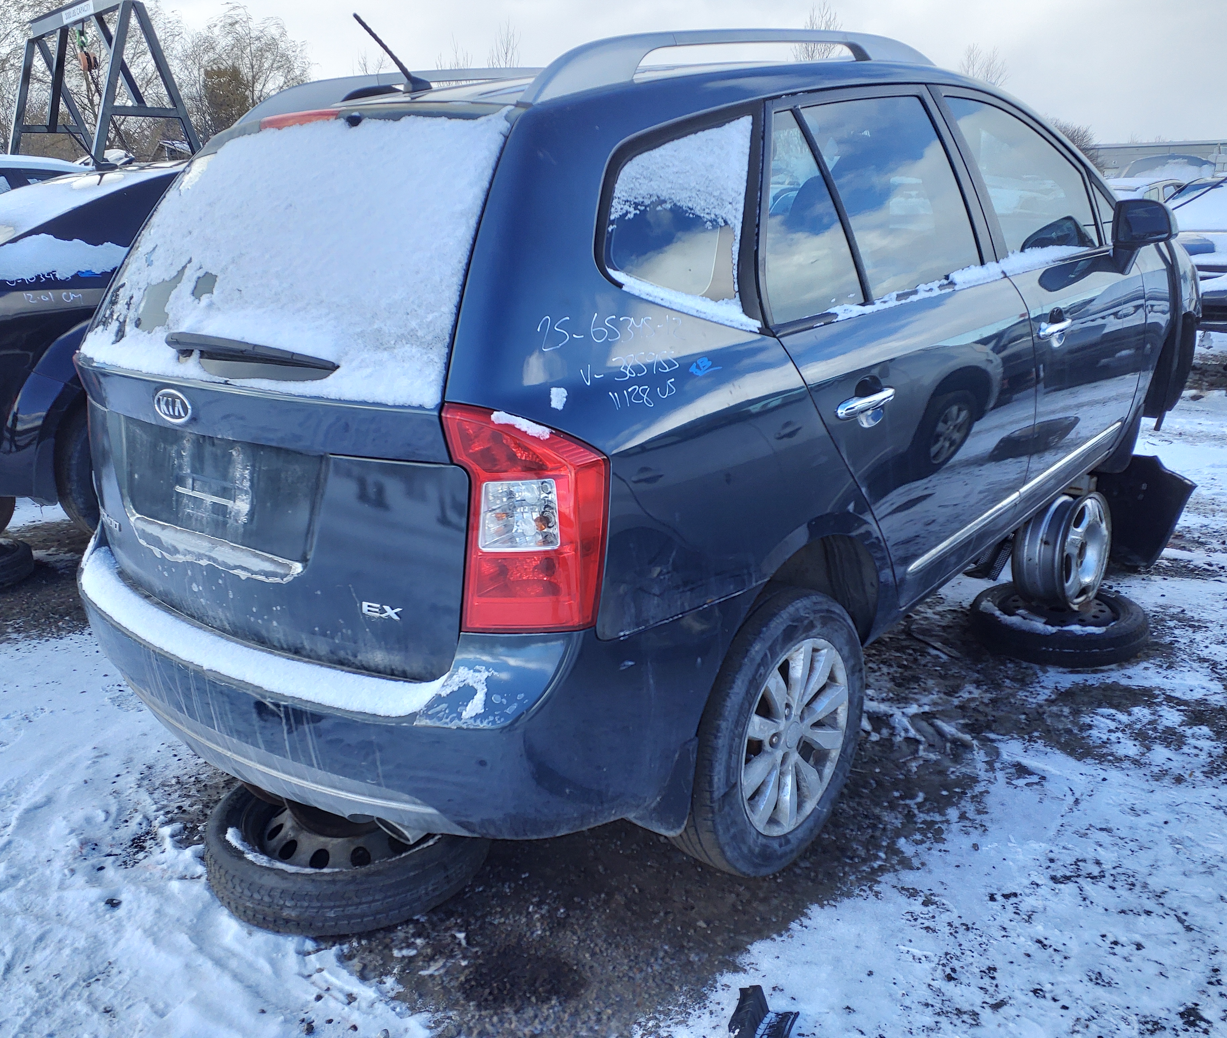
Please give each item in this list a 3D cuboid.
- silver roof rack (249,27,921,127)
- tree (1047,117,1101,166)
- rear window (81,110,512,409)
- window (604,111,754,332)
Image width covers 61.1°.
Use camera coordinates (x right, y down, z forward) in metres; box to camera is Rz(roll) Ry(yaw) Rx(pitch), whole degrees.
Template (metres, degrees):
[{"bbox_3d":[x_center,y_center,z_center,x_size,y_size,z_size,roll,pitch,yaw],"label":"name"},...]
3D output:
[{"bbox_3d":[-0.042,-1.130,2.721,1.130,0.175,1.630,12,24,39],"label":"silver roof rack"},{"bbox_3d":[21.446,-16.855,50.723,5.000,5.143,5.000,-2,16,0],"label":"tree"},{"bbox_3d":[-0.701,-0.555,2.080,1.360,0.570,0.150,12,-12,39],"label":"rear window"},{"bbox_3d":[0.156,-0.534,1.897,0.570,0.410,0.090,-21,5,-41],"label":"window"}]

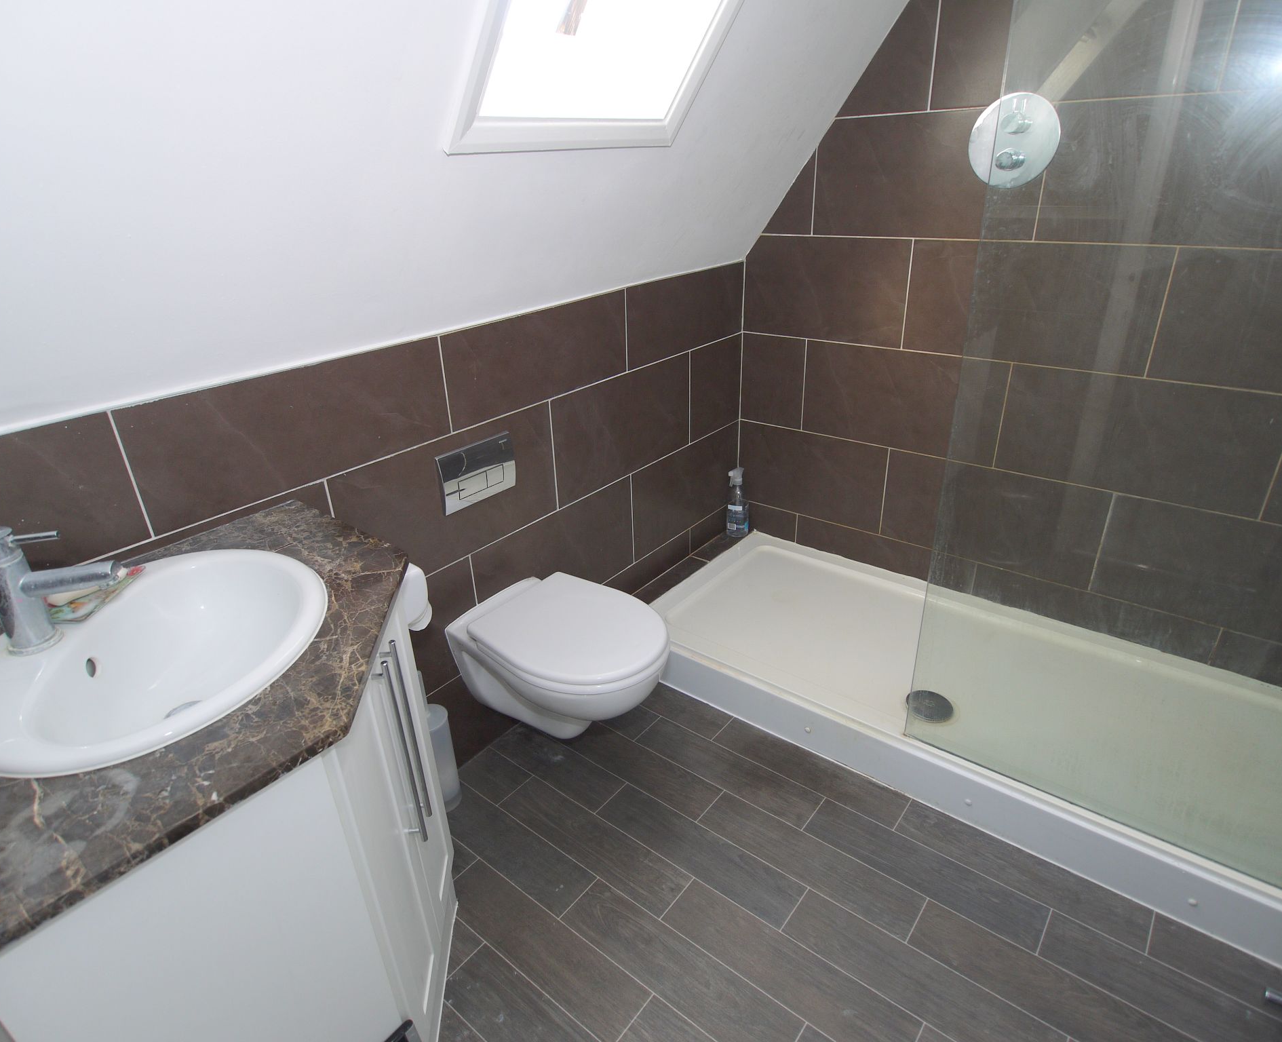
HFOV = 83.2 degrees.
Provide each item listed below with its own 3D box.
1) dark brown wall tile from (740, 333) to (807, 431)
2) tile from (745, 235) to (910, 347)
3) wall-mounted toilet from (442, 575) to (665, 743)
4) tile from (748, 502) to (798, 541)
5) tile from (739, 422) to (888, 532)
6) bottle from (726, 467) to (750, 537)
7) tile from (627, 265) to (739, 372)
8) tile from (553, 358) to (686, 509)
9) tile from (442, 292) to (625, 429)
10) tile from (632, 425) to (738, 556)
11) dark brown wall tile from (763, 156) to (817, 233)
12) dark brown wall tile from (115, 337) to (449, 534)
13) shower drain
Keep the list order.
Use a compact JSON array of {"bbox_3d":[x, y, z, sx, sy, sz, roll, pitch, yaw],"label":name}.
[{"bbox_3d":[0.439,-0.465,2.403,0.232,0.298,0.012,17,32,35],"label":"dark brown wall tile"},{"bbox_3d":[0.547,-0.701,2.198,0.534,0.300,0.010,18,33,35],"label":"tile"},{"bbox_3d":[-0.155,0.398,1.746,0.515,0.370,0.352,18,33,35],"label":"wall-mounted toilet"},{"bbox_3d":[0.464,-0.005,2.643,0.240,0.116,0.010,18,33,35],"label":"tile"},{"bbox_3d":[0.567,-0.157,2.450,0.532,0.298,0.012,17,32,35],"label":"tile"},{"bbox_3d":[0.352,-0.072,2.598,0.093,0.257,0.060,-17,30,-27],"label":"bottle"},{"bbox_3d":[0.145,-0.623,2.163,0.010,0.221,0.596,18,33,35],"label":"tile"},{"bbox_3d":[-0.038,-0.273,2.046,0.012,0.298,0.598,17,32,35],"label":"tile"},{"bbox_3d":[-0.231,-0.401,1.751,0.010,0.213,0.599,18,33,35],"label":"tile"},{"bbox_3d":[0.163,-0.113,2.409,0.010,0.300,0.607,18,33,35],"label":"tile"},{"bbox_3d":[0.439,-0.970,2.138,0.165,0.230,0.012,17,32,35],"label":"dark brown wall tile"},{"bbox_3d":[-0.608,-0.180,1.337,0.010,0.210,0.599,18,33,35],"label":"dark brown wall tile"},{"bbox_3d":[0.729,0.473,1.827,0.113,0.015,0.113,-2,26,1],"label":"shower drain"}]

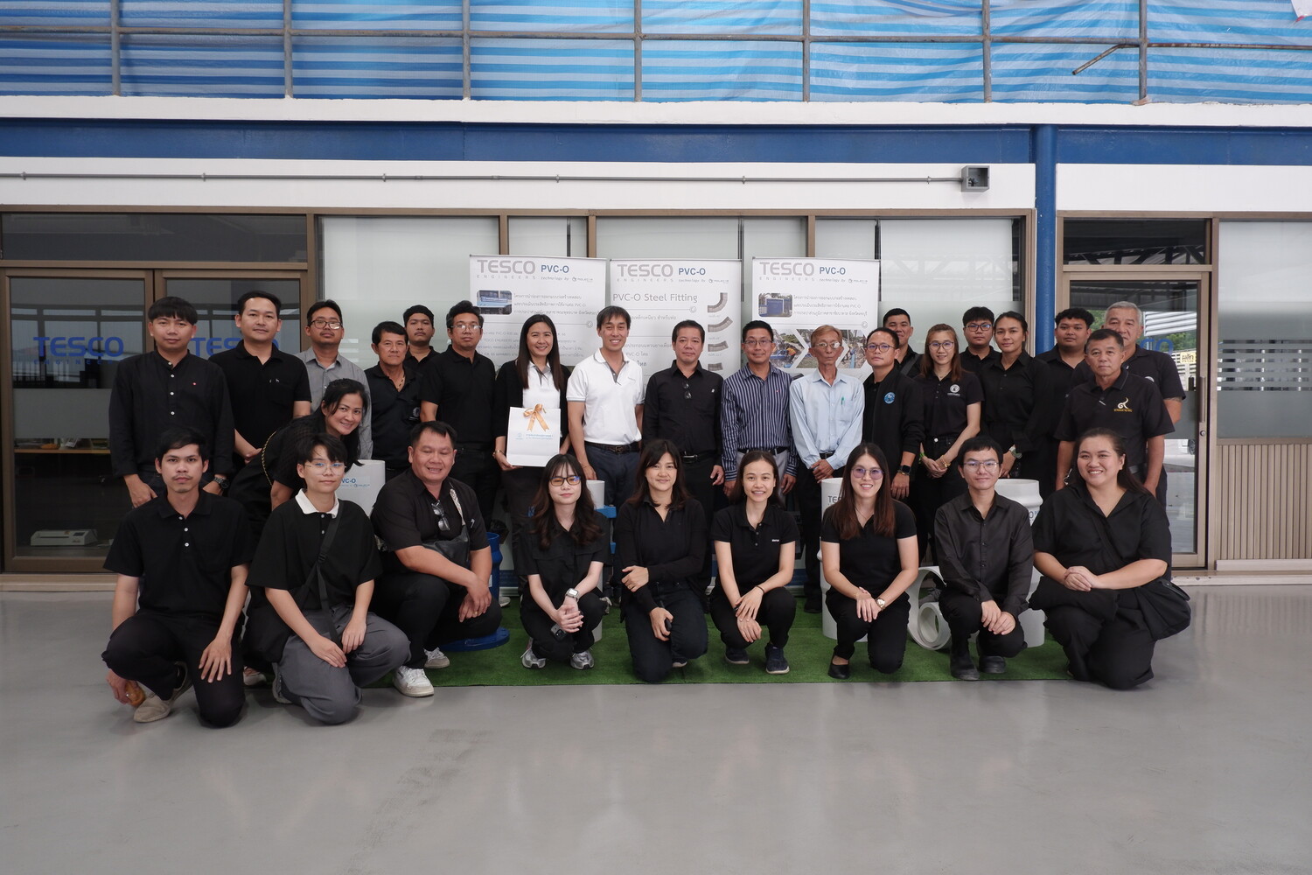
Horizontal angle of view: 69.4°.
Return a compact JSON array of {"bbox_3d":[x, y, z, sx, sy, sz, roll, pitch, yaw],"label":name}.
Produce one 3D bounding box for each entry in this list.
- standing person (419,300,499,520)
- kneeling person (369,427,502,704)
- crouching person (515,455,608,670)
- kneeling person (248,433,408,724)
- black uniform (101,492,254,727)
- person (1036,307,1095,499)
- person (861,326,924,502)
[{"bbox_3d":[-1.145,0.106,5.470,0.480,1.787,0.320,0,1,-7],"label":"standing person"},{"bbox_3d":[-0.965,0.482,4.120,0.560,1.100,0.680,-1,2,-27],"label":"kneeling person"},{"bbox_3d":[-0.429,0.542,4.335,0.430,0.925,0.620,0,1,-3],"label":"crouching person"},{"bbox_3d":[-1.268,0.511,3.740,0.590,1.056,0.620,0,1,-14],"label":"kneeling person"},{"bbox_3d":[-1.805,0.615,3.600,0.540,0.810,0.580,0,1,-14],"label":"black uniform"},{"bbox_3d":[2.347,0.132,5.350,0.480,1.735,0.310,0,1,12],"label":"person"},{"bbox_3d":[1.365,0.176,5.520,0.470,1.644,0.320,1,2,30],"label":"person"}]

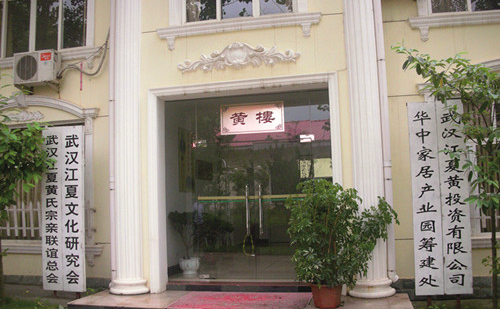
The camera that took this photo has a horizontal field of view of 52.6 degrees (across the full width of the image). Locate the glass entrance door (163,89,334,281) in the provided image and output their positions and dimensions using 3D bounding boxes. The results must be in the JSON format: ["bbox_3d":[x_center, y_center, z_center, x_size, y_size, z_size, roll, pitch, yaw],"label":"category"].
[{"bbox_3d":[-0.054,0.527,8.250,2.799,3.057,0.080,-3,-5,12],"label":"glass entrance door"}]

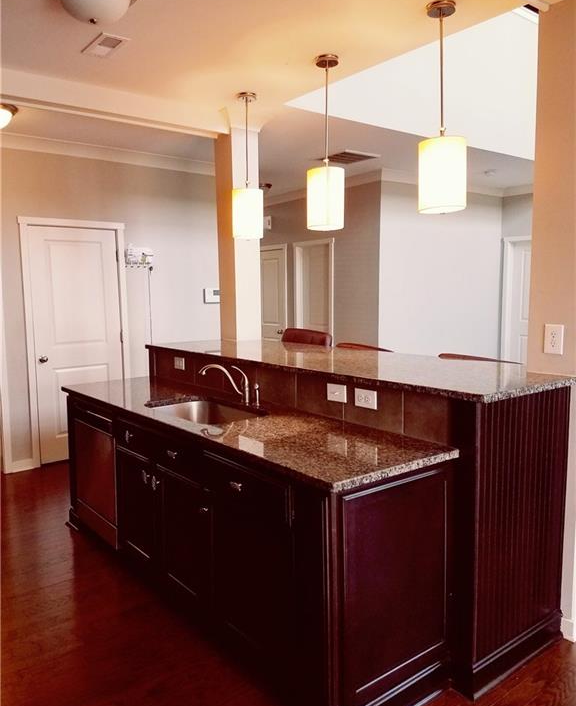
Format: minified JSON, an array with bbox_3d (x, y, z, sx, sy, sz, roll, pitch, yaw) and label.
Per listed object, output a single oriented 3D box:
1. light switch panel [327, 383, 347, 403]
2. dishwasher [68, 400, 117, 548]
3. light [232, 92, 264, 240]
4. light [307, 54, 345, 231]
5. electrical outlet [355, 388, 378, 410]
[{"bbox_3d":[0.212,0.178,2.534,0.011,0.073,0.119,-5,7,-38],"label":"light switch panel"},{"bbox_3d":[-0.949,0.703,3.719,0.600,0.800,0.640,-5,6,-37],"label":"dishwasher"},{"bbox_3d":[-0.273,-1.233,3.853,0.210,0.916,0.210,-1,6,0],"label":"light"},{"bbox_3d":[0.218,-1.171,3.246,0.210,0.920,0.210,-1,6,0],"label":"light"},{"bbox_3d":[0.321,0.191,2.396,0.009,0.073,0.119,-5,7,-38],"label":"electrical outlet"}]

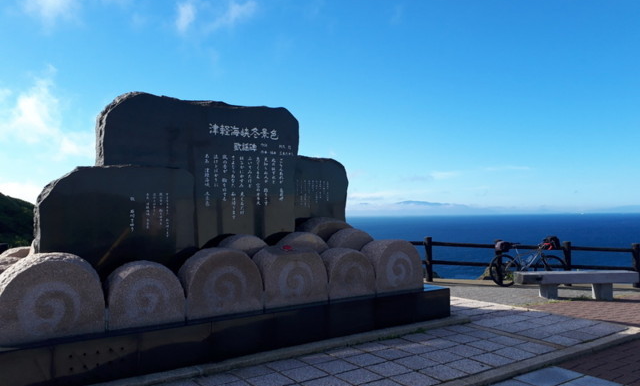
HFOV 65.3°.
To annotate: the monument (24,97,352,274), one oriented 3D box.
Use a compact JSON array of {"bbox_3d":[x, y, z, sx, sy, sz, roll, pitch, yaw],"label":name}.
[{"bbox_3d":[-1.307,0.110,6.991,4.740,2.630,1.220,1,-3,-34],"label":"monument"}]

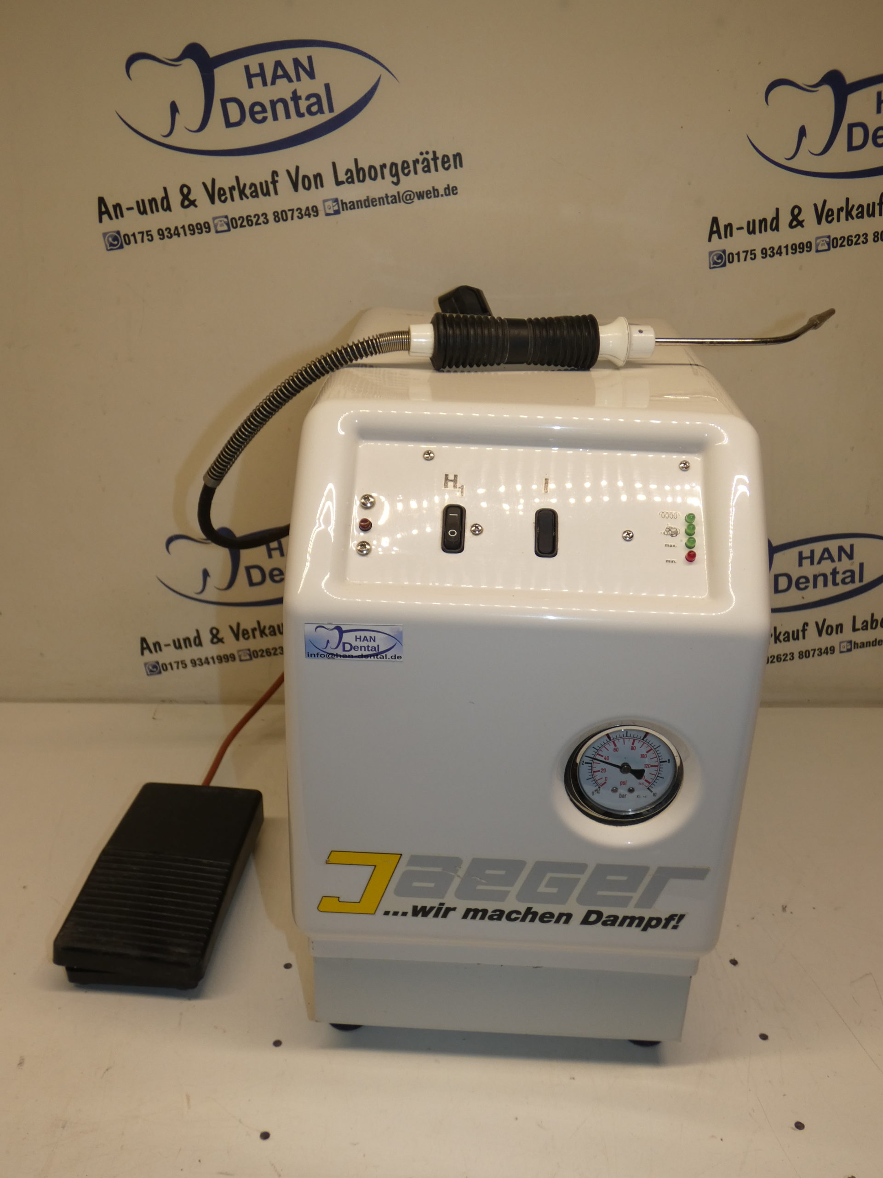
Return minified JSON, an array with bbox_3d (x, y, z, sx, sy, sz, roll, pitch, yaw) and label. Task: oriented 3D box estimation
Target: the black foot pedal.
[{"bbox_3d":[-0.207,0.216,0.802,0.102,0.036,0.187,3,24,4],"label":"black foot pedal"}]

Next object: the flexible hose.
[{"bbox_3d":[-0.090,-0.098,0.698,0.142,0.152,0.085,2,23,2],"label":"flexible hose"}]

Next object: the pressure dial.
[{"bbox_3d":[0.100,0.099,0.585,0.064,0.064,0.030,2,23,2],"label":"pressure dial"}]

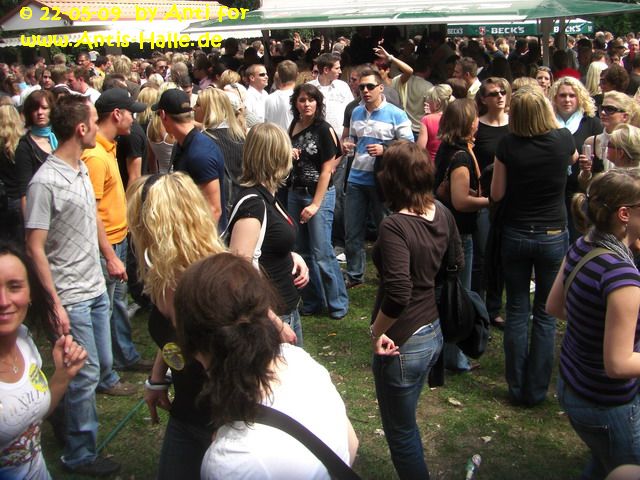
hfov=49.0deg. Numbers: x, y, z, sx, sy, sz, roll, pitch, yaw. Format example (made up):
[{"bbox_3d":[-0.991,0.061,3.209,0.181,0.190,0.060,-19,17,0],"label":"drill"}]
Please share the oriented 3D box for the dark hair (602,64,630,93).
[{"bbox_3d":[2.364,-1.284,5.603,0.230,0.230,0.210,0,16,9],"label":"dark hair"}]

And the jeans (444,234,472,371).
[{"bbox_3d":[0.825,0.366,4.247,0.290,0.880,0.310,-8,17,-20],"label":"jeans"}]

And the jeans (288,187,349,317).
[{"bbox_3d":[-0.011,0.077,5.155,0.390,0.950,0.330,4,17,20],"label":"jeans"}]

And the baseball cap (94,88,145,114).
[{"bbox_3d":[-1.099,-0.767,3.880,0.270,0.155,0.180,-5,15,-14],"label":"baseball cap"}]

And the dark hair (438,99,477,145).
[{"bbox_3d":[0.796,-0.692,4.080,0.220,0.280,0.190,-7,16,-24],"label":"dark hair"}]

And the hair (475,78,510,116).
[{"bbox_3d":[1.185,-0.980,4.800,0.220,0.270,0.210,-7,17,-17],"label":"hair"}]

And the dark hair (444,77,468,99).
[{"bbox_3d":[1.231,-1.360,6.300,0.180,0.230,0.210,0,15,2],"label":"dark hair"}]

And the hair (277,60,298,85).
[{"bbox_3d":[-0.278,-1.444,6.050,0.170,0.200,0.200,0,15,2],"label":"hair"}]

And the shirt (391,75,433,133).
[{"bbox_3d":[0.930,-1.397,7.139,0.460,0.620,0.280,0,16,8],"label":"shirt"}]

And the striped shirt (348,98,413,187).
[{"bbox_3d":[0.511,-0.836,5.950,0.530,0.740,0.330,5,16,21],"label":"striped shirt"}]

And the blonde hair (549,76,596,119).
[{"bbox_3d":[1.779,-1.004,4.950,0.330,0.290,0.240,4,17,20],"label":"blonde hair"}]

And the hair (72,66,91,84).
[{"bbox_3d":[-2.274,-1.569,6.700,0.190,0.180,0.170,-5,16,-8],"label":"hair"}]

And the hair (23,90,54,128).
[{"bbox_3d":[-1.938,-0.904,4.850,0.210,0.270,0.220,-5,15,-14],"label":"hair"}]

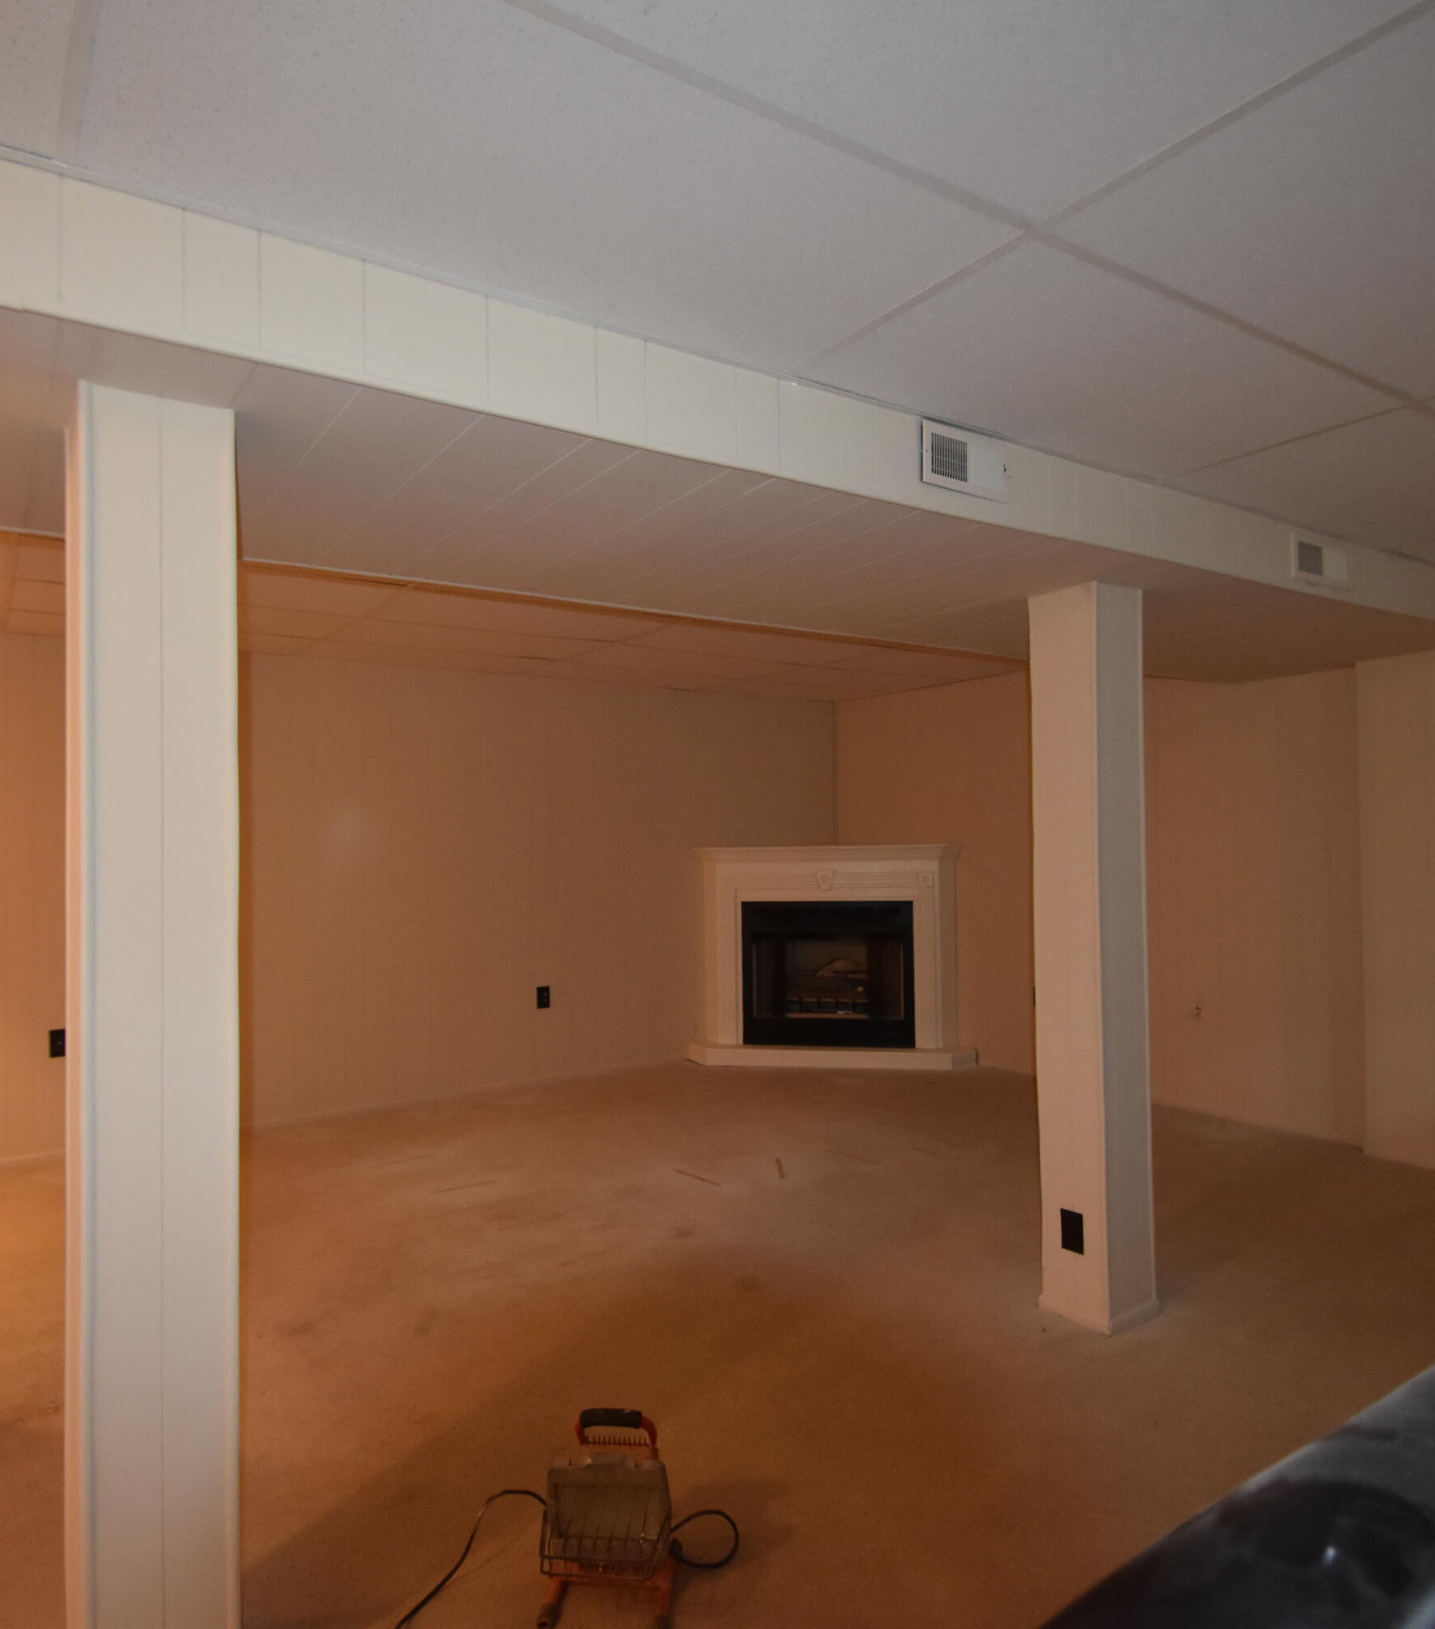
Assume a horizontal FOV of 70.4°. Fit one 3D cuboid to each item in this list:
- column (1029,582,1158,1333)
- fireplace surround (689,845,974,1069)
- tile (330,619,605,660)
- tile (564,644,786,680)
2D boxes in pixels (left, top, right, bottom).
[{"bbox_3d":[1.143,0.423,3.089,0.240,2.170,0.255,0,-1,-33],"label":"column"},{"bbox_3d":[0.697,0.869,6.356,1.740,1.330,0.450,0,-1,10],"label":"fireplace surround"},{"bbox_3d":[-1.167,-0.830,4.834,1.190,0.022,0.575,0,-1,-33],"label":"tile"},{"bbox_3d":[-0.139,-0.826,5.546,1.190,0.022,0.580,0,-1,-33],"label":"tile"}]

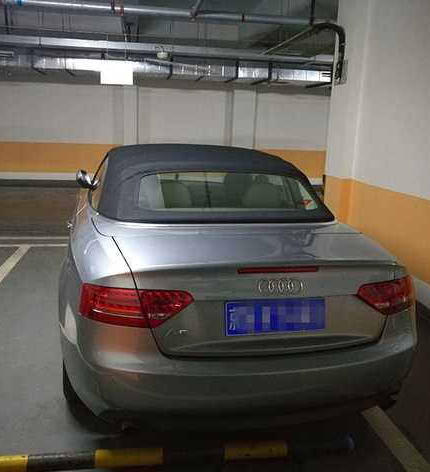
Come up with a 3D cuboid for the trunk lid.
[{"bbox_3d":[0.155,0.190,2.529,1.421,0.400,1.076,-1,13,-12],"label":"trunk lid"}]

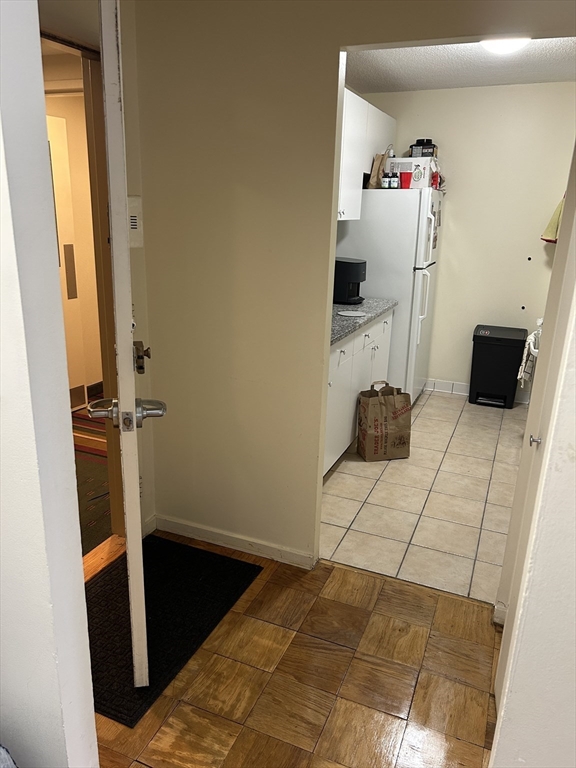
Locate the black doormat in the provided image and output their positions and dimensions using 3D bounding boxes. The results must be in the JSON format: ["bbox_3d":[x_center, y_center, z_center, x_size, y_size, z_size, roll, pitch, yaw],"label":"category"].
[{"bbox_3d":[-0.565,0.876,2.250,0.608,0.009,0.906,9,18,21],"label":"black doormat"}]

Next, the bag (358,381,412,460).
[{"bbox_3d":[0.621,0.233,3.701,0.300,0.478,0.168,-2,17,-14],"label":"bag"}]

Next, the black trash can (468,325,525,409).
[{"bbox_3d":[1.725,-0.138,4.780,0.390,0.637,0.222,9,18,21],"label":"black trash can"}]

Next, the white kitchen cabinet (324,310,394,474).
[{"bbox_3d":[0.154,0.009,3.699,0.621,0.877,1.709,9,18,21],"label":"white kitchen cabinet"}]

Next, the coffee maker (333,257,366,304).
[{"bbox_3d":[0.384,-0.700,3.942,0.292,0.298,0.213,9,18,21],"label":"coffee maker"}]

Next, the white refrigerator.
[{"bbox_3d":[0.755,-0.683,4.659,0.783,1.684,0.707,9,18,21],"label":"white refrigerator"}]

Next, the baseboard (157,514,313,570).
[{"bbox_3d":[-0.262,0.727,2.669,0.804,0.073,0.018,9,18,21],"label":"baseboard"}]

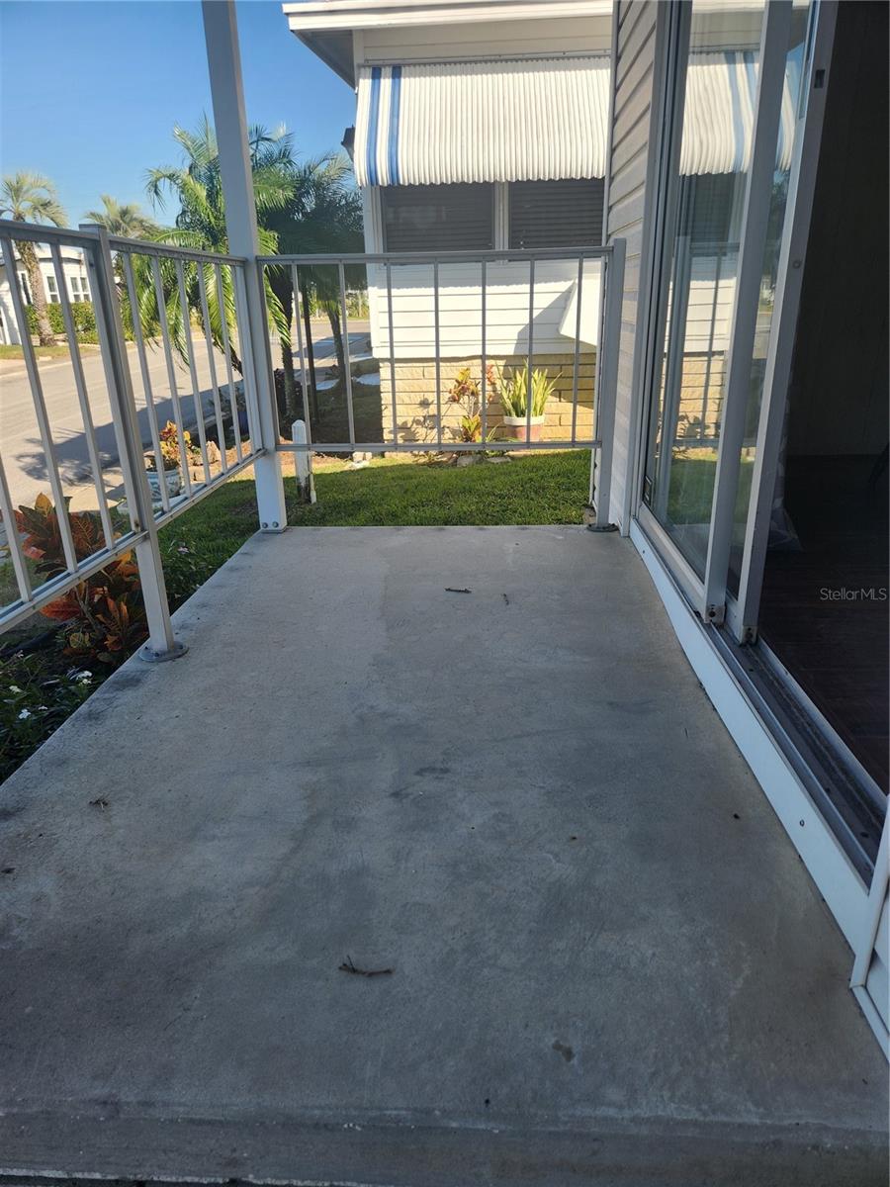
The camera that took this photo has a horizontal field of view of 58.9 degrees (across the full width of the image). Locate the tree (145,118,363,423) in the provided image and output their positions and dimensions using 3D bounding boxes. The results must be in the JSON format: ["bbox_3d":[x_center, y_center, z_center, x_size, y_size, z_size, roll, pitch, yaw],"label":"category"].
[{"bbox_3d":[-2.170,-3.631,9.089,2.400,3.150,2.300,0,21,4],"label":"tree"}]

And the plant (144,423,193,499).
[{"bbox_3d":[-1.907,-0.913,5.404,0.340,0.530,0.340,0,21,4],"label":"plant"}]

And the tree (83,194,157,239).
[{"bbox_3d":[-12.655,-12.925,31.484,2.800,5.100,2.800,0,21,4],"label":"tree"}]

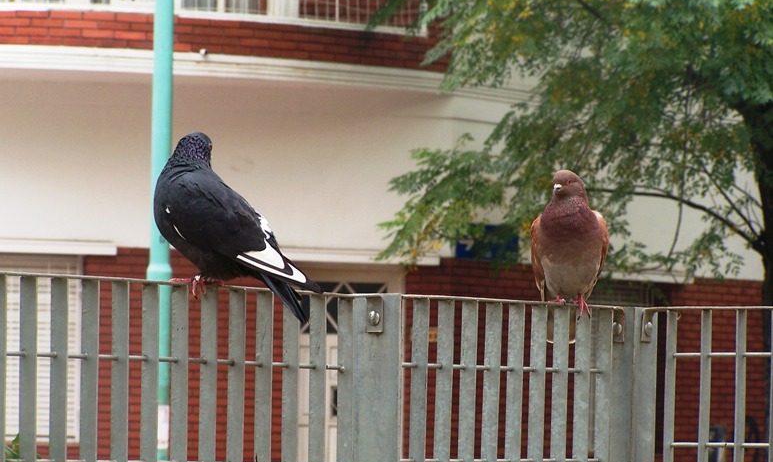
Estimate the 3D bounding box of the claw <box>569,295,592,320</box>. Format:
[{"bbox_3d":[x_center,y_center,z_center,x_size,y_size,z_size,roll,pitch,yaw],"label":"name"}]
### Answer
[{"bbox_3d":[0.283,0.112,6.160,0.034,0.037,0.036,1,-3,-3],"label":"claw"}]

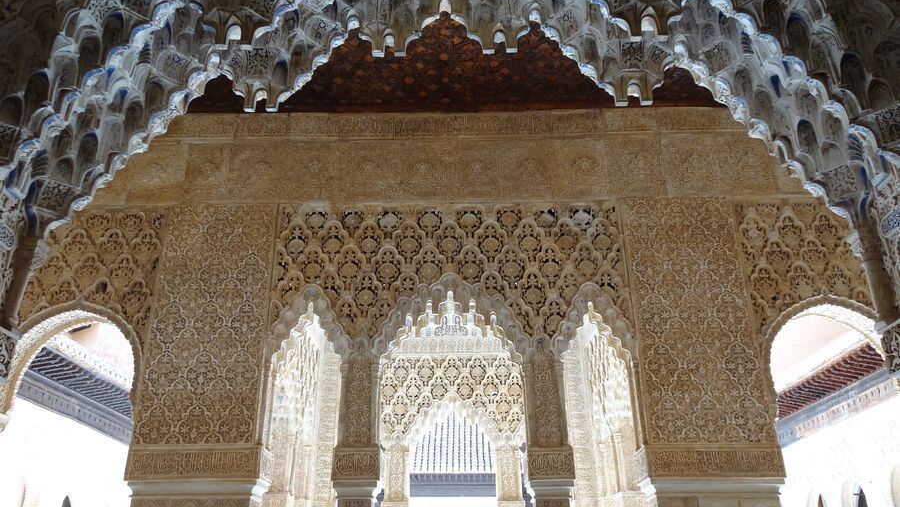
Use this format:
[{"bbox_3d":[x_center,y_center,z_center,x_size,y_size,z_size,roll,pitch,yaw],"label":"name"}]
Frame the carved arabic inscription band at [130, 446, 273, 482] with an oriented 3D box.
[{"bbox_3d":[-1.950,1.670,5.498,1.020,0.241,0.350,0,-25,1],"label":"carved arabic inscription band"}]

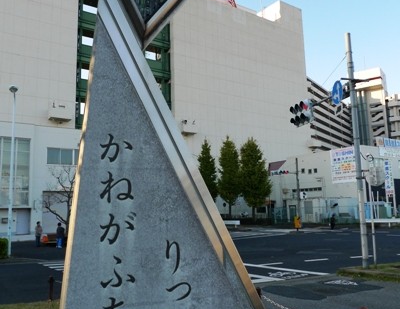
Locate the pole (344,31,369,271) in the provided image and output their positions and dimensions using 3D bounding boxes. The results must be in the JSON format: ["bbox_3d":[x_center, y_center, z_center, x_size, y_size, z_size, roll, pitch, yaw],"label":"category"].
[{"bbox_3d":[5.525,-0.292,13.128,0.230,8.426,0.230,0,-7,-13],"label":"pole"}]

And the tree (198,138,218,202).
[{"bbox_3d":[0.695,2.776,40.777,2.500,9.207,2.500,-2,-7,0],"label":"tree"}]

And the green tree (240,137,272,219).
[{"bbox_3d":[5.975,2.800,41.606,3.500,9.677,3.500,-2,-7,0],"label":"green tree"}]

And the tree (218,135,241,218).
[{"bbox_3d":[3.218,2.711,41.092,2.600,9.448,2.600,-2,-7,0],"label":"tree"}]

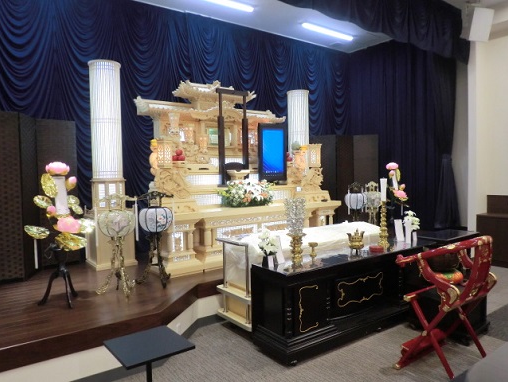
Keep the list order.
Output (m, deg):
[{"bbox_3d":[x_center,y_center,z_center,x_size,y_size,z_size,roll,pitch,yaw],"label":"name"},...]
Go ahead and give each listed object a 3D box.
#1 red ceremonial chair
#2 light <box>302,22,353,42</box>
[{"bbox_3d":[1.510,0.847,2.943,0.690,0.980,0.540,-3,4,-40],"label":"red ceremonial chair"},{"bbox_3d":[1.296,-2.684,6.570,1.260,0.090,0.110,-3,3,-35],"label":"light"}]

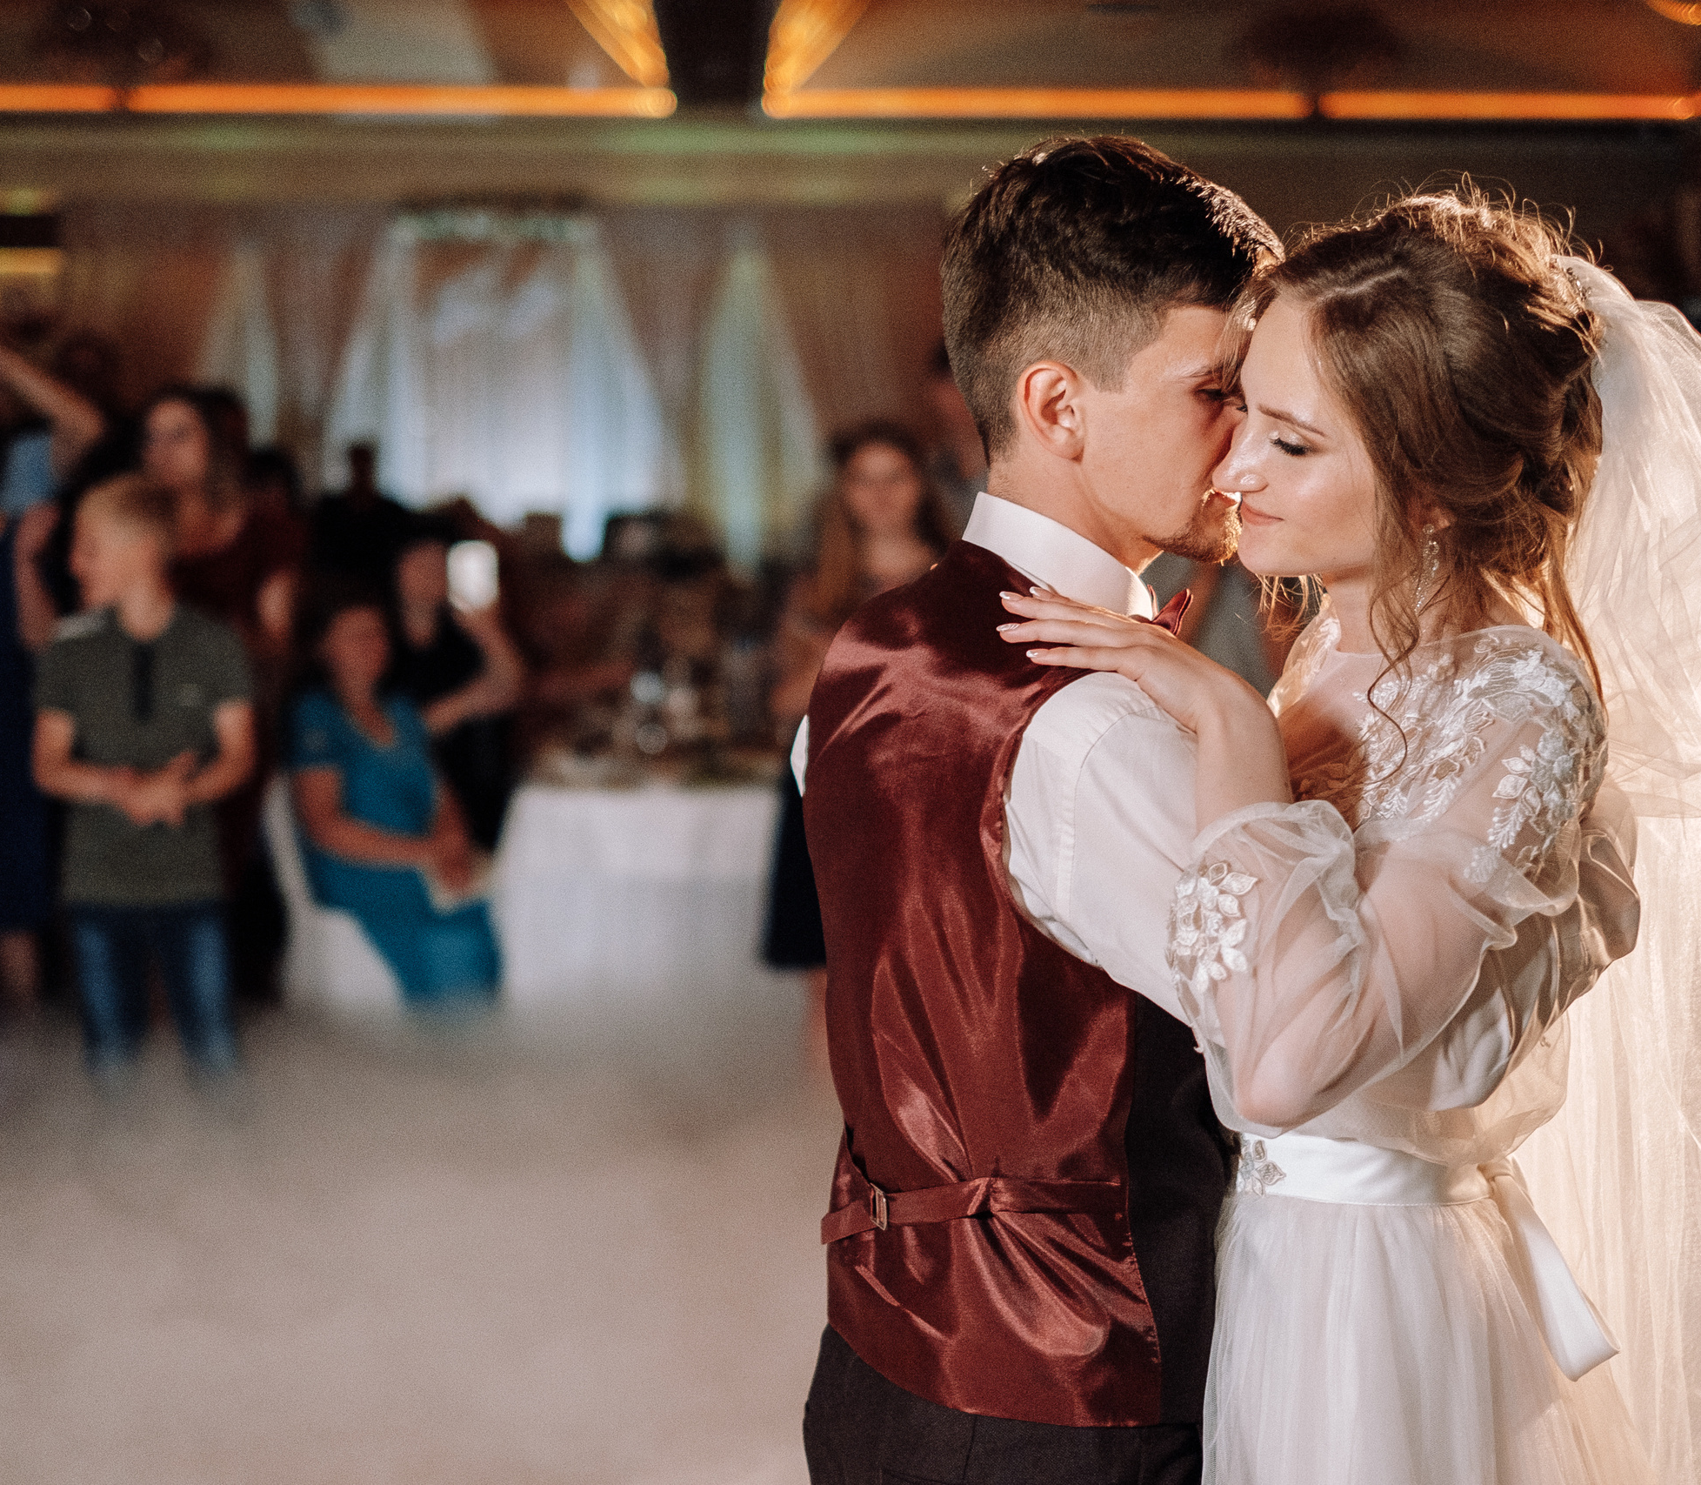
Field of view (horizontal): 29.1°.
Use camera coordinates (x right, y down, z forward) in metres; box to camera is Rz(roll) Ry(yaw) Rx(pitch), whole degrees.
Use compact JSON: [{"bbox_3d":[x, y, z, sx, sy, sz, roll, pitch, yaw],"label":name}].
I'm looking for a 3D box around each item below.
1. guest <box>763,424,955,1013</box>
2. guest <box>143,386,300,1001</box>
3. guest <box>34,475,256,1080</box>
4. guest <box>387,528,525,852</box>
[{"bbox_3d":[0.048,0.116,7.242,0.440,1.619,0.300,0,5,3],"label":"guest"},{"bbox_3d":[-1.351,0.097,7.040,0.420,1.696,0.330,-1,5,-9],"label":"guest"},{"bbox_3d":[-1.296,0.275,6.052,0.410,1.524,0.300,-1,5,-10],"label":"guest"},{"bbox_3d":[-0.908,0.214,7.452,0.440,1.385,0.550,-1,5,-9],"label":"guest"}]

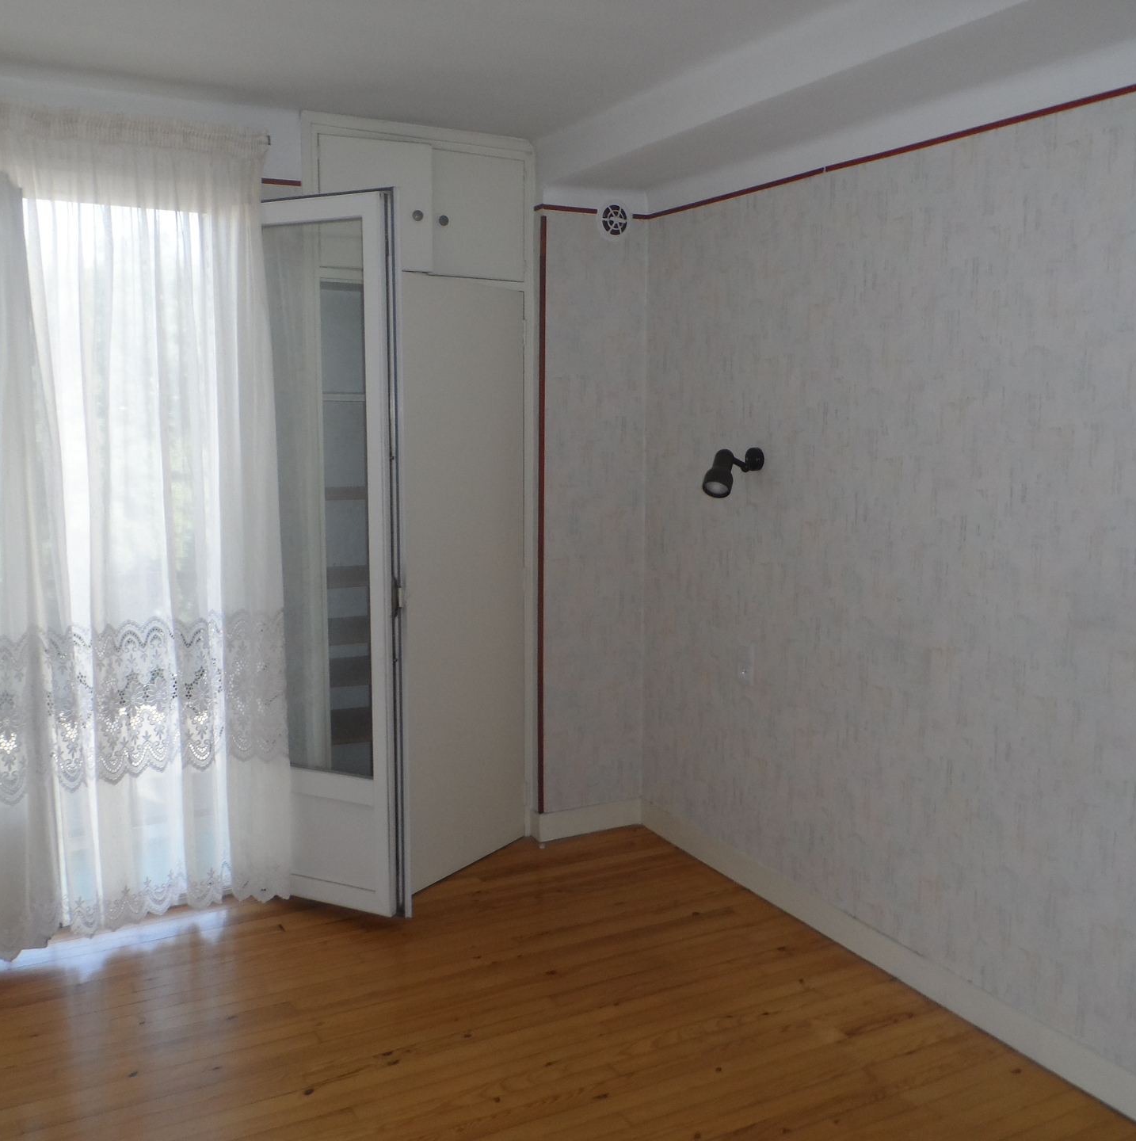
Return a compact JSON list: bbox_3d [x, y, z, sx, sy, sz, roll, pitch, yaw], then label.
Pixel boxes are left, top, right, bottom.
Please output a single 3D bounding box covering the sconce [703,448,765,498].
[{"bbox_3d":[0.518,-0.301,3.250,0.195,0.155,0.110,-4,9,-29],"label":"sconce"}]

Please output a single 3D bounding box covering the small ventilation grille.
[{"bbox_3d":[0.163,-1.208,3.661,0.132,0.135,0.025,-4,9,-29],"label":"small ventilation grille"}]

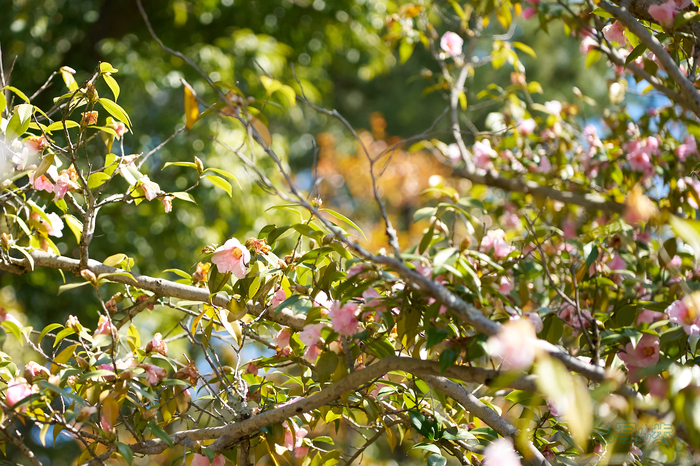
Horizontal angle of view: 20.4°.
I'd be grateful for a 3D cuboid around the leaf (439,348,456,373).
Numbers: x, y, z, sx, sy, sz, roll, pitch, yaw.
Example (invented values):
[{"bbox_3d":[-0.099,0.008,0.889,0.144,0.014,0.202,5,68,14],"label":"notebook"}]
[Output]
[{"bbox_3d":[0.149,0.198,3.000,0.026,0.043,0.012,6,-6,1],"label":"leaf"}]

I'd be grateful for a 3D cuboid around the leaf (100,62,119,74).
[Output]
[{"bbox_3d":[-0.360,-0.245,2.900,0.031,0.019,0.018,1,0,-11],"label":"leaf"}]

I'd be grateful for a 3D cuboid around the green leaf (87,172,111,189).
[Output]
[{"bbox_3d":[-0.375,-0.078,2.900,0.036,0.024,0.018,2,-1,-18],"label":"green leaf"}]

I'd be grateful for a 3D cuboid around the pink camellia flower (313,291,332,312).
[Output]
[{"bbox_3d":[-0.046,0.115,3.250,0.037,0.038,0.034,-3,2,24],"label":"pink camellia flower"}]

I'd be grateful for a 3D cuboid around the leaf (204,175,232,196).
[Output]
[{"bbox_3d":[-0.237,-0.086,3.500,0.062,0.022,0.016,38,-41,6],"label":"leaf"}]

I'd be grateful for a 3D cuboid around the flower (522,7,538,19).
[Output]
[{"bbox_3d":[0.371,-0.454,4.000,0.034,0.027,0.030,-4,10,33],"label":"flower"}]

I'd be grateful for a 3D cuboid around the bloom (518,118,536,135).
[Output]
[{"bbox_3d":[0.347,-0.208,3.800,0.035,0.031,0.031,0,0,0],"label":"bloom"}]

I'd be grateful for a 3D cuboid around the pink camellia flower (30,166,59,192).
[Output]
[{"bbox_3d":[-0.464,-0.083,2.950,0.046,0.044,0.037,1,-7,-6],"label":"pink camellia flower"}]

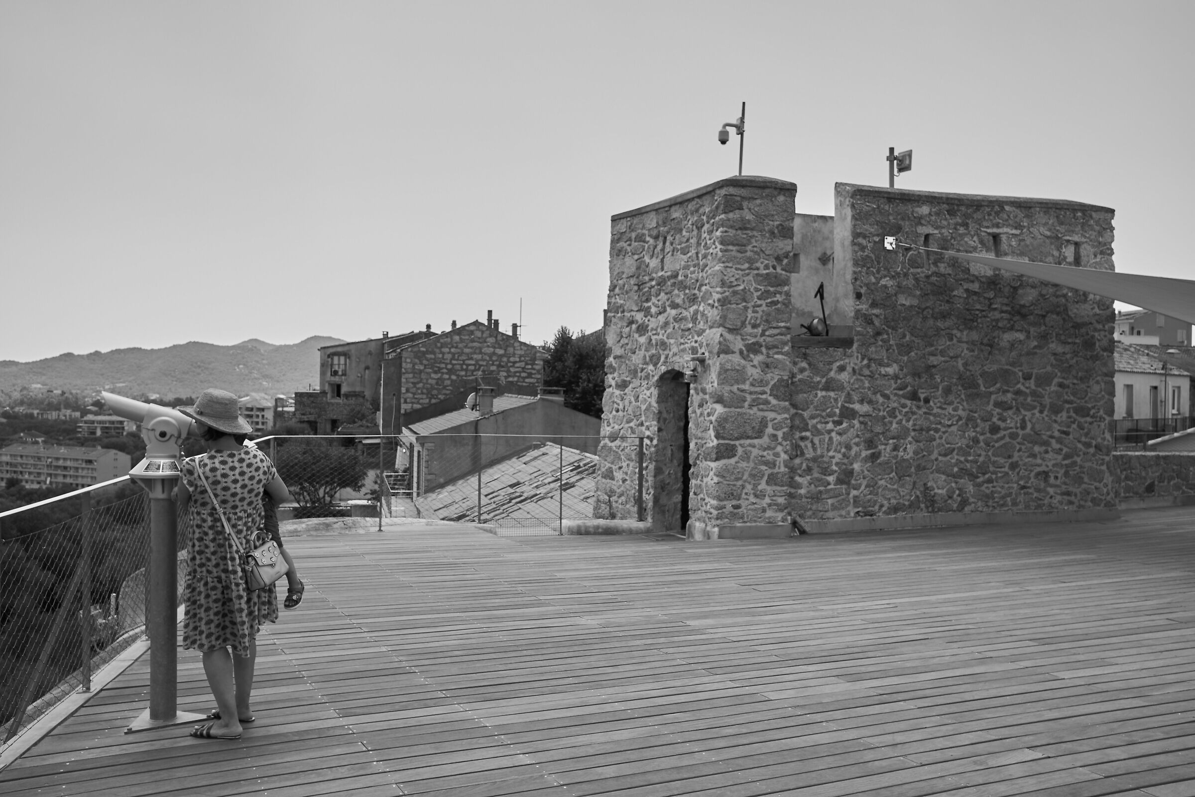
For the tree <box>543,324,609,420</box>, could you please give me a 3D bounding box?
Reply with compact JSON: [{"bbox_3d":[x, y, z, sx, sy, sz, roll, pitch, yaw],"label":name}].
[{"bbox_3d":[-0.700,0.300,50.000,4.400,6.500,4.400,1,1,0],"label":"tree"}]

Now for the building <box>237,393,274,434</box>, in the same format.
[{"bbox_3d":[-145.000,7.000,490.000,17.000,18.000,14.000,1,1,-3],"label":"building"}]

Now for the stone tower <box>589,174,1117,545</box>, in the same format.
[{"bbox_3d":[3.420,-0.450,14.950,6.200,3.930,2.850,0,1,-23],"label":"stone tower"}]

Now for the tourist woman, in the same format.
[{"bbox_3d":[-1.700,0.755,5.500,0.520,1.610,0.460,0,1,-35],"label":"tourist woman"}]

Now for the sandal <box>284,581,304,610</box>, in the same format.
[{"bbox_3d":[-1.416,0.917,5.420,0.070,0.085,0.155,-7,28,19],"label":"sandal"}]

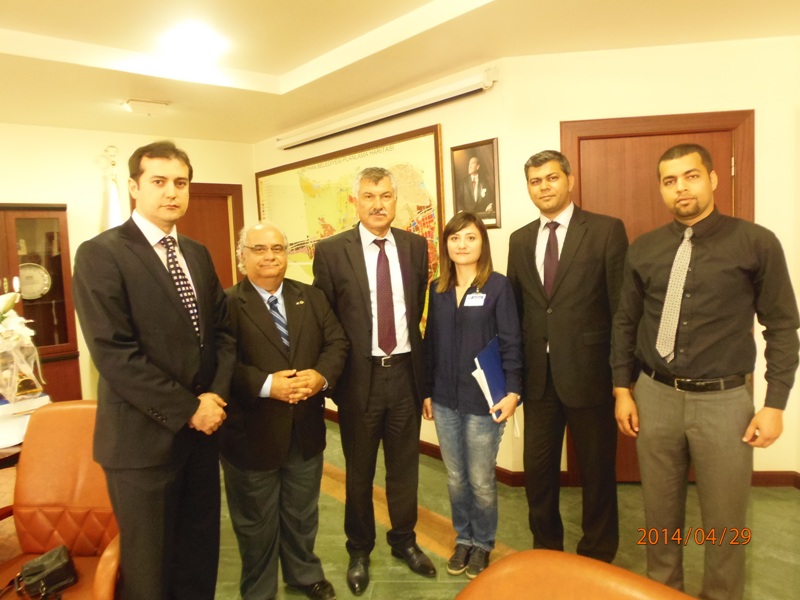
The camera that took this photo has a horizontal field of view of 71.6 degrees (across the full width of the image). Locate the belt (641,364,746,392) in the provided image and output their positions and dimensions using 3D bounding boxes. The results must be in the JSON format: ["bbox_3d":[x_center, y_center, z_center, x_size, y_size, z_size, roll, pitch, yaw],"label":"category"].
[{"bbox_3d":[1.079,0.286,2.040,0.345,0.065,0.255,1,7,37],"label":"belt"}]

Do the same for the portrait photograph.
[{"bbox_3d":[0.434,-0.663,3.249,0.030,0.500,0.356,-8,7,-42],"label":"portrait photograph"}]

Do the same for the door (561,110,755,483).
[{"bbox_3d":[1.440,0.035,3.124,1.030,2.074,0.100,-2,5,6],"label":"door"}]

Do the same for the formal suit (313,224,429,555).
[{"bbox_3d":[-0.123,0.400,2.430,0.510,1.480,0.310,-4,5,-13],"label":"formal suit"}]

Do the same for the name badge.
[{"bbox_3d":[0.317,0.000,2.330,0.086,0.056,0.010,0,-2,9],"label":"name badge"}]

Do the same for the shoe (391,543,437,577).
[{"bbox_3d":[0.054,1.148,2.510,0.275,0.105,0.100,2,7,43],"label":"shoe"}]

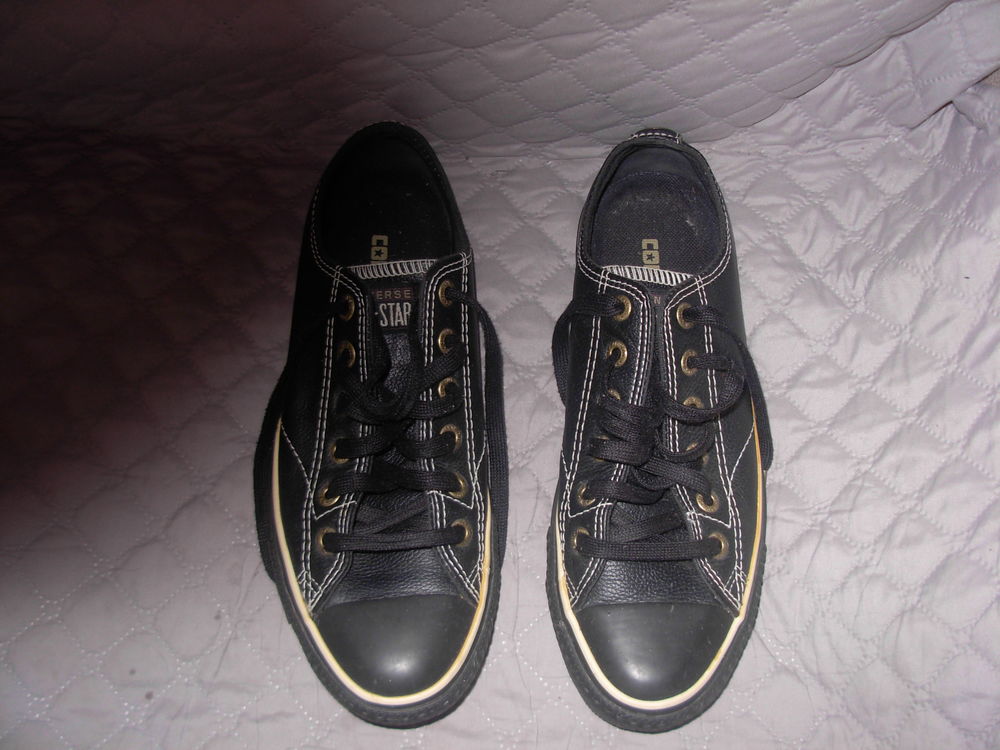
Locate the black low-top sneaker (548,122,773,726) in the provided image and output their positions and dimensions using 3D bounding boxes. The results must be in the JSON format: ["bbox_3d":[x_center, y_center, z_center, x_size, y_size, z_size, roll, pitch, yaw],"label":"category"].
[{"bbox_3d":[0.076,0.006,0.526,0.103,0.095,0.287,2,60,1],"label":"black low-top sneaker"}]

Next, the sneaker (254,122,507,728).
[{"bbox_3d":[-0.053,0.006,0.526,0.103,0.095,0.287,-2,60,-1],"label":"sneaker"}]

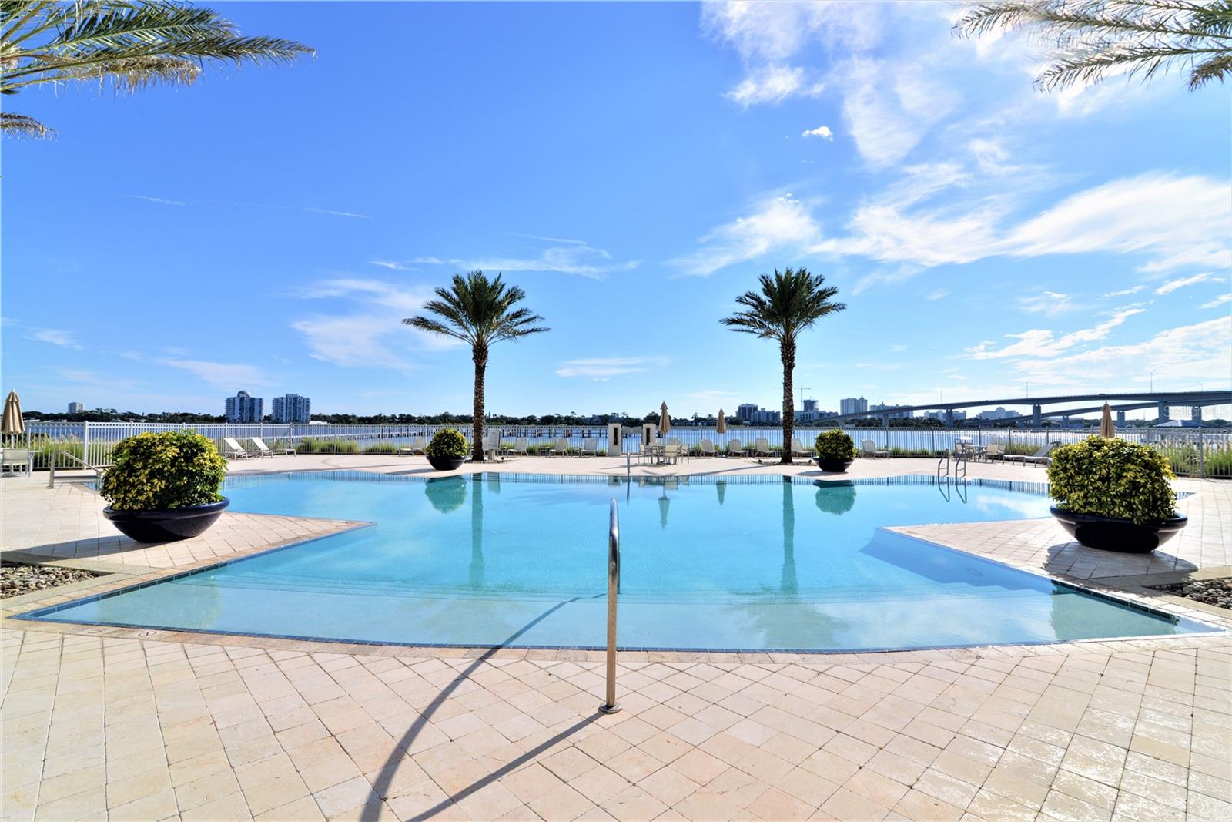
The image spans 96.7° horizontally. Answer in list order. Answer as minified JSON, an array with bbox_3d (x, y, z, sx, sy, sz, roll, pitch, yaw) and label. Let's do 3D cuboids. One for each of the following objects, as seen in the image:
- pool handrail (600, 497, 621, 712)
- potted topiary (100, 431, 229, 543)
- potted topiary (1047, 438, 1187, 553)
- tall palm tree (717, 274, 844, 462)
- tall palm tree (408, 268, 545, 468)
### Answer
[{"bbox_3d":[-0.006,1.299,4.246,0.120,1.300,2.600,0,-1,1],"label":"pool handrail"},{"bbox_3d":[-6.134,1.029,7.542,1.360,1.430,1.360,0,-1,0],"label":"potted topiary"},{"bbox_3d":[6.596,1.075,7.242,1.360,1.430,1.360,0,-1,0],"label":"potted topiary"},{"bbox_3d":[6.904,-1.841,22.333,5.200,7.899,5.200,0,-1,0],"label":"tall palm tree"},{"bbox_3d":[-5.801,-1.881,22.932,5.900,7.899,5.700,0,-1,0],"label":"tall palm tree"}]

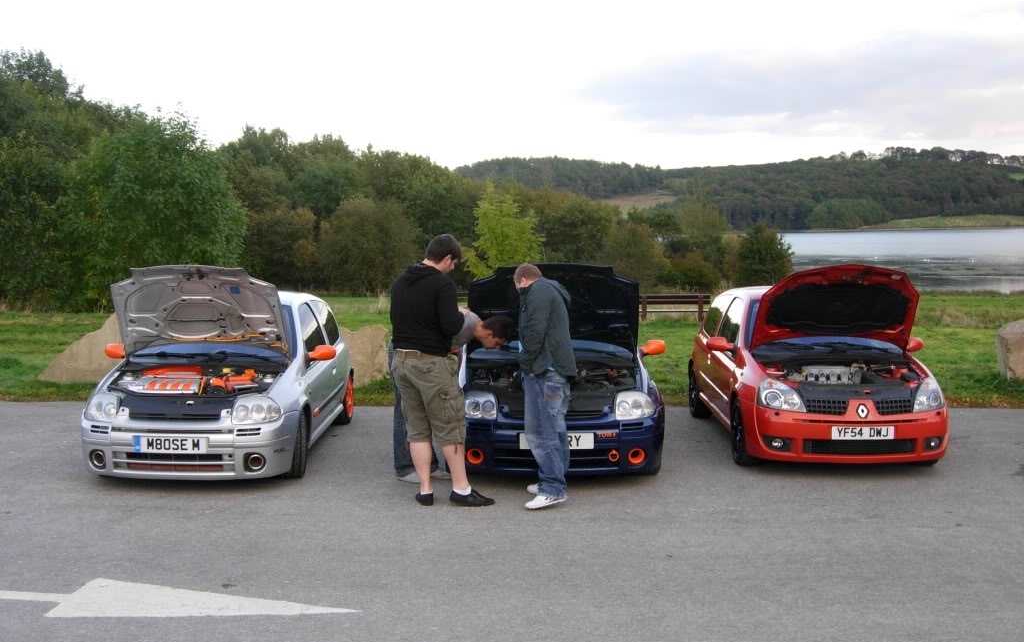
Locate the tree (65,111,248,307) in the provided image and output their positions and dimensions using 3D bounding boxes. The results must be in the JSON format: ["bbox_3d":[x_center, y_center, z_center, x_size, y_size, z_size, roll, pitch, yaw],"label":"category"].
[{"bbox_3d":[-11.047,-3.393,33.000,5.640,6.074,5.358,0,4,0],"label":"tree"}]

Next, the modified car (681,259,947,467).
[{"bbox_3d":[2.643,0.290,9.696,1.750,1.600,3.800,0,4,1],"label":"modified car"}]

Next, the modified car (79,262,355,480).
[{"bbox_3d":[-2.395,0.341,9.261,1.750,1.600,3.800,0,4,-1],"label":"modified car"}]

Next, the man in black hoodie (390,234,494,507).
[{"bbox_3d":[-0.472,0.331,7.294,0.560,1.840,0.460,3,5,40],"label":"man in black hoodie"}]

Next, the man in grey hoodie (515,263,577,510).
[{"bbox_3d":[0.232,0.426,7.335,0.380,1.640,0.480,1,4,20],"label":"man in grey hoodie"}]

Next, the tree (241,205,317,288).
[{"bbox_3d":[-9.867,-3.106,45.000,3.212,3.550,3.051,0,4,0],"label":"tree"}]

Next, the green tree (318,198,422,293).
[{"bbox_3d":[-5.714,-3.029,43.000,4.199,3.917,3.989,0,4,0],"label":"green tree"}]

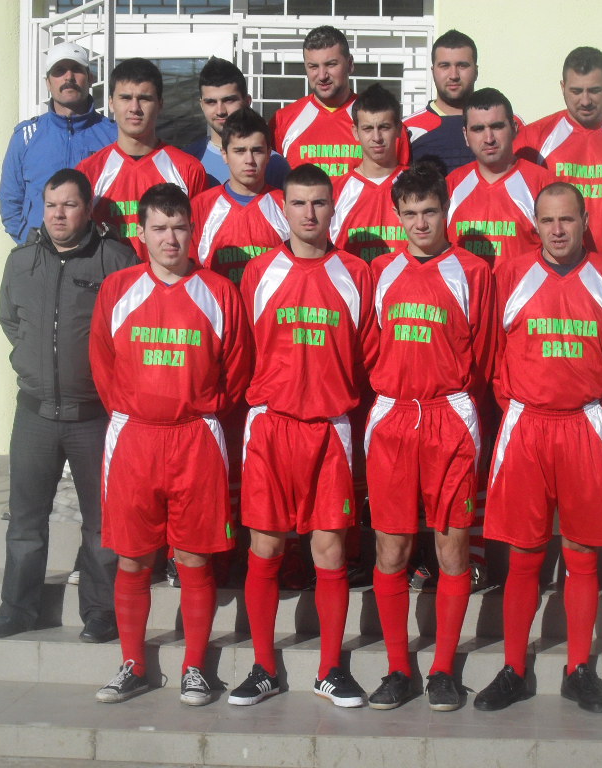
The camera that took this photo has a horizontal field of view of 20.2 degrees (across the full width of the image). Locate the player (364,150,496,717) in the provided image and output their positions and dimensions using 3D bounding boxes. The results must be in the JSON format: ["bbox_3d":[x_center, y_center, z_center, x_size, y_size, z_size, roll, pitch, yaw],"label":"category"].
[{"bbox_3d":[0.418,0.169,5.490,0.440,1.773,0.380,2,3,11],"label":"player"}]

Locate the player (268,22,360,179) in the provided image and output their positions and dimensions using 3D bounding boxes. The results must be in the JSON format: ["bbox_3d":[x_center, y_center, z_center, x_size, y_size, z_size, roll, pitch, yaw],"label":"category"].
[{"bbox_3d":[0.133,-0.409,6.296,0.530,1.860,0.360,1,3,9],"label":"player"}]

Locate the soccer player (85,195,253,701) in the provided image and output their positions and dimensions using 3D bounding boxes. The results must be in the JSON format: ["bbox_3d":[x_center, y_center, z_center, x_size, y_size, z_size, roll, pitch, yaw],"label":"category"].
[{"bbox_3d":[-0.428,0.186,5.528,0.520,1.701,0.360,1,3,-2],"label":"soccer player"}]

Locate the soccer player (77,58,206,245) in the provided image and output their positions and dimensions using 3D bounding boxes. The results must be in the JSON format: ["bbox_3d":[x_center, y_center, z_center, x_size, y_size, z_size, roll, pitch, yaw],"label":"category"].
[{"bbox_3d":[-0.575,-0.234,6.081,0.520,1.890,0.380,1,3,-2],"label":"soccer player"}]

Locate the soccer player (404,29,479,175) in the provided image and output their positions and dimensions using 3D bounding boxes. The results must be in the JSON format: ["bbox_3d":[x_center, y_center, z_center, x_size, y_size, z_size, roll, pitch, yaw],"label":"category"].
[{"bbox_3d":[0.606,-0.411,6.371,0.560,1.882,0.380,1,3,7],"label":"soccer player"}]

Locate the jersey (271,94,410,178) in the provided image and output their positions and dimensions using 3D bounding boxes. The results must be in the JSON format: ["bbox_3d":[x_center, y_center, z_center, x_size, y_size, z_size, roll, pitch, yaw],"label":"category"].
[{"bbox_3d":[0.142,-0.751,6.297,0.550,0.655,0.340,1,3,9],"label":"jersey"}]

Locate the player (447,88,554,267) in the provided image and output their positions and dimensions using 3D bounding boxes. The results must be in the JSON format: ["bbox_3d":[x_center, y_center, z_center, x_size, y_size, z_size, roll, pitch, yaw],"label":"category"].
[{"bbox_3d":[0.706,-0.159,5.990,0.520,1.790,0.380,2,4,14],"label":"player"}]

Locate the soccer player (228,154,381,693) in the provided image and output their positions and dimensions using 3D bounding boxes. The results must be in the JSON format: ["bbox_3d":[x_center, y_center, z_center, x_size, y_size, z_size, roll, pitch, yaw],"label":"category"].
[{"bbox_3d":[0.012,0.162,5.505,0.490,1.764,0.360,1,3,1],"label":"soccer player"}]

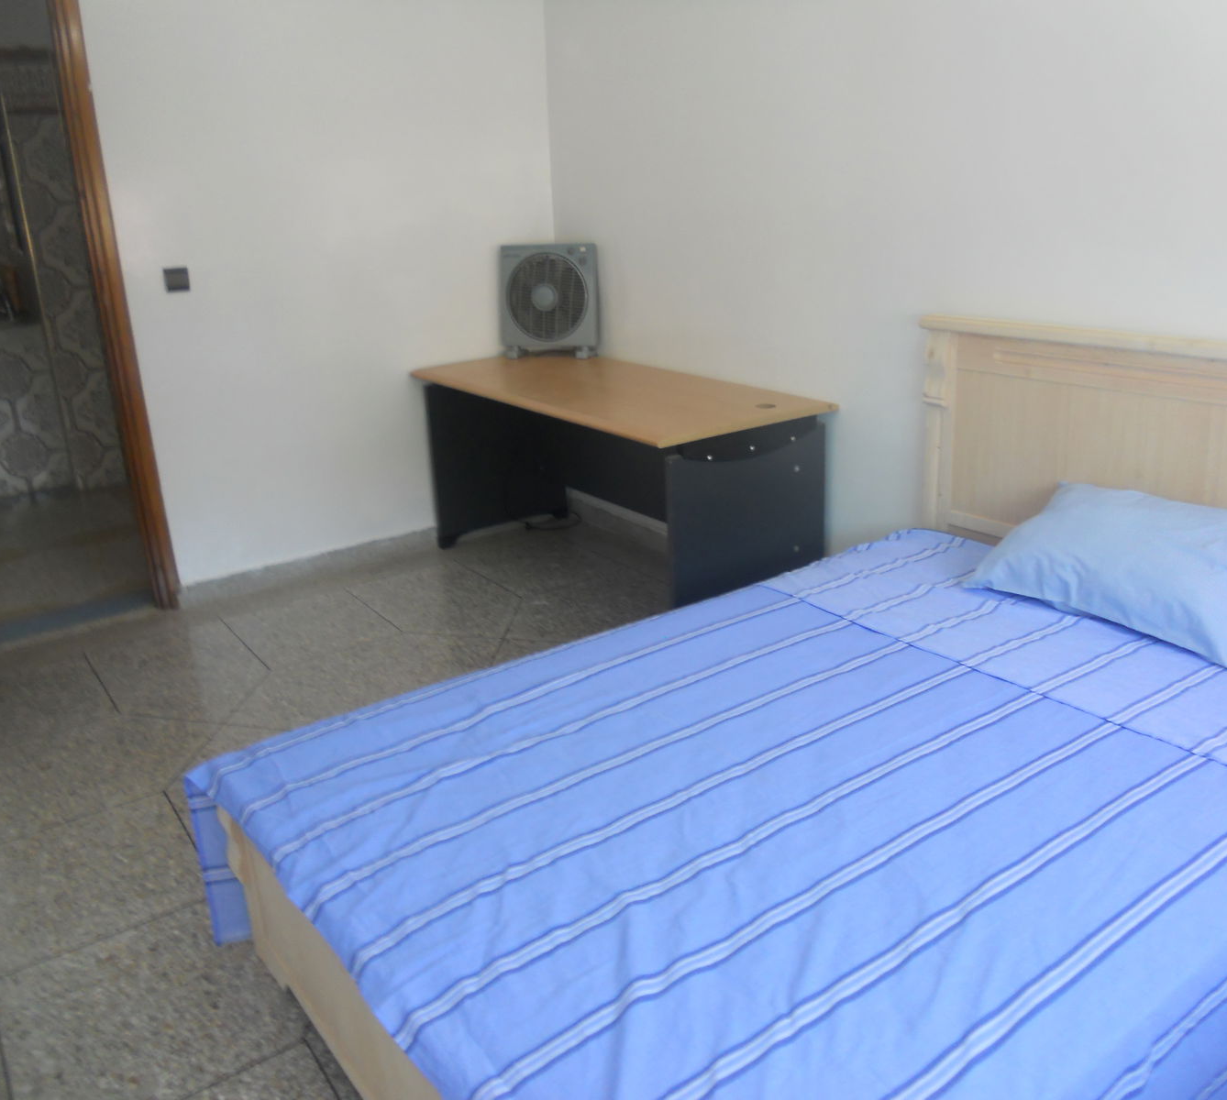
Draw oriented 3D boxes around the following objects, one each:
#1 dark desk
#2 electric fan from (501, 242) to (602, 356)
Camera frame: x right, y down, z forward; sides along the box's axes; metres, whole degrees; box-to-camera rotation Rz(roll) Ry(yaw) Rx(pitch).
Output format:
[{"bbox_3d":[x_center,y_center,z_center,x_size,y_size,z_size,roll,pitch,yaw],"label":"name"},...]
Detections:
[{"bbox_3d":[-0.035,-0.229,4.135,0.699,0.747,1.626,-15,22,-32],"label":"dark desk"},{"bbox_3d":[-0.244,-0.991,4.548,0.400,0.445,0.140,2,19,13],"label":"electric fan"}]

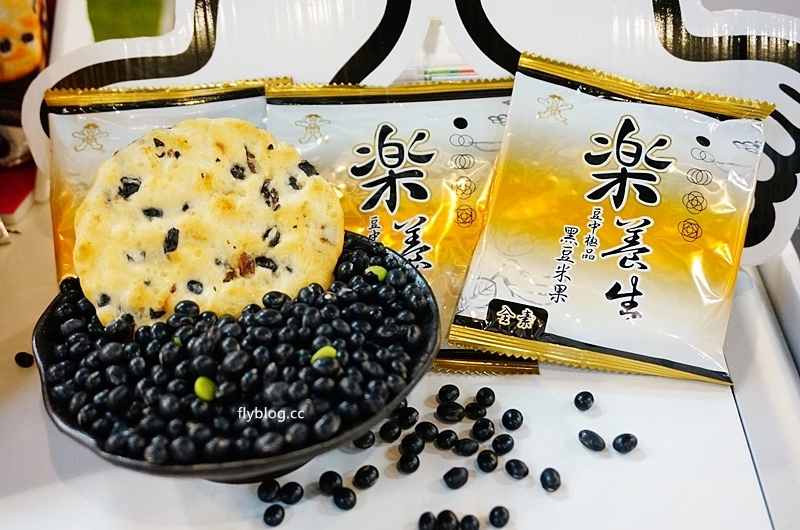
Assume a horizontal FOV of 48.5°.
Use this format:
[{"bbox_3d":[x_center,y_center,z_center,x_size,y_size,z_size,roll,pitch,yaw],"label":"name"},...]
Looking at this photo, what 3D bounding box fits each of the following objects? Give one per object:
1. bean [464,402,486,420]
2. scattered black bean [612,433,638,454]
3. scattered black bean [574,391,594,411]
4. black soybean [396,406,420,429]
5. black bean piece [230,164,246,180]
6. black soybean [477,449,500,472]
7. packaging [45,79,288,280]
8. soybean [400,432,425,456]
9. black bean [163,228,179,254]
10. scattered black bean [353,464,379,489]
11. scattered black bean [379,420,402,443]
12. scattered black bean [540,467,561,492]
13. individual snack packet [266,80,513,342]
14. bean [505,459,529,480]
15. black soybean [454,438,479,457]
[{"bbox_3d":[0.031,0.061,0.366,0.009,0.006,0.008,15,31,26],"label":"bean"},{"bbox_3d":[0.088,0.070,0.348,0.010,0.007,0.008,-7,29,-12],"label":"scattered black bean"},{"bbox_3d":[0.074,0.054,0.355,0.008,0.008,0.008,8,32,13],"label":"scattered black bean"},{"bbox_3d":[0.003,0.060,0.347,0.008,0.008,0.009,0,32,1],"label":"black soybean"},{"bbox_3d":[-0.060,-0.035,0.332,0.005,0.006,0.004,0,14,0],"label":"black bean piece"},{"bbox_3d":[0.033,0.075,0.338,0.008,0.007,0.010,3,28,6],"label":"black soybean"},{"bbox_3d":[-0.102,-0.017,0.402,0.114,0.129,0.017,-4,4,-3],"label":"packaging"},{"bbox_3d":[0.005,0.070,0.346,0.009,0.008,0.010,1,28,1],"label":"soybean"},{"bbox_3d":[-0.084,-0.009,0.327,0.005,0.010,0.005,0,24,0],"label":"black bean"},{"bbox_3d":[-0.012,0.075,0.314,0.010,0.008,0.008,-28,43,-36],"label":"scattered black bean"},{"bbox_3d":[-0.004,0.064,0.340,0.008,0.008,0.009,0,32,-1],"label":"scattered black bean"},{"bbox_3d":[0.056,0.080,0.330,0.007,0.007,0.010,3,28,6],"label":"scattered black bean"},{"bbox_3d":[0.001,-0.016,0.391,0.115,0.129,0.017,-2,4,0],"label":"individual snack packet"},{"bbox_3d":[0.042,0.074,0.319,0.009,0.007,0.007,21,39,28],"label":"bean"},{"bbox_3d":[0.025,0.069,0.333,0.010,0.007,0.007,3,32,5],"label":"black soybean"}]

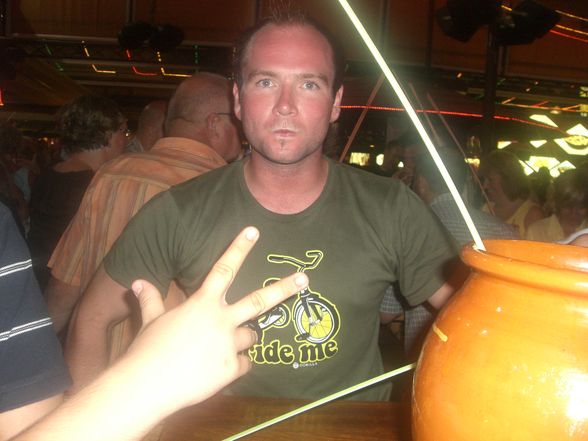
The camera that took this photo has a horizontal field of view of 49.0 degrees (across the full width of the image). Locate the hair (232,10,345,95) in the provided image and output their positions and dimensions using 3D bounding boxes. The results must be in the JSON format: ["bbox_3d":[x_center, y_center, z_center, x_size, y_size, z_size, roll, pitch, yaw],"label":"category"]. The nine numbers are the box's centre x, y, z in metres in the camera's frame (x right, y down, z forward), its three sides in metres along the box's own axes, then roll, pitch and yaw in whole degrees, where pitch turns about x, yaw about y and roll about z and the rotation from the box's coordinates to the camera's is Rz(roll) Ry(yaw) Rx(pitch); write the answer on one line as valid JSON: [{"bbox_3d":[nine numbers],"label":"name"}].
[{"bbox_3d":[-0.010,-0.250,1.060,0.178,0.170,0.200,2,7,1],"label":"hair"}]

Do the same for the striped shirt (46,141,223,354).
[{"bbox_3d":[-0.345,0.120,1.740,0.540,0.700,0.360,6,9,37],"label":"striped shirt"}]

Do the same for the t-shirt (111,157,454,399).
[{"bbox_3d":[-0.022,0.165,1.110,0.580,0.560,0.290,0,7,-2],"label":"t-shirt"}]

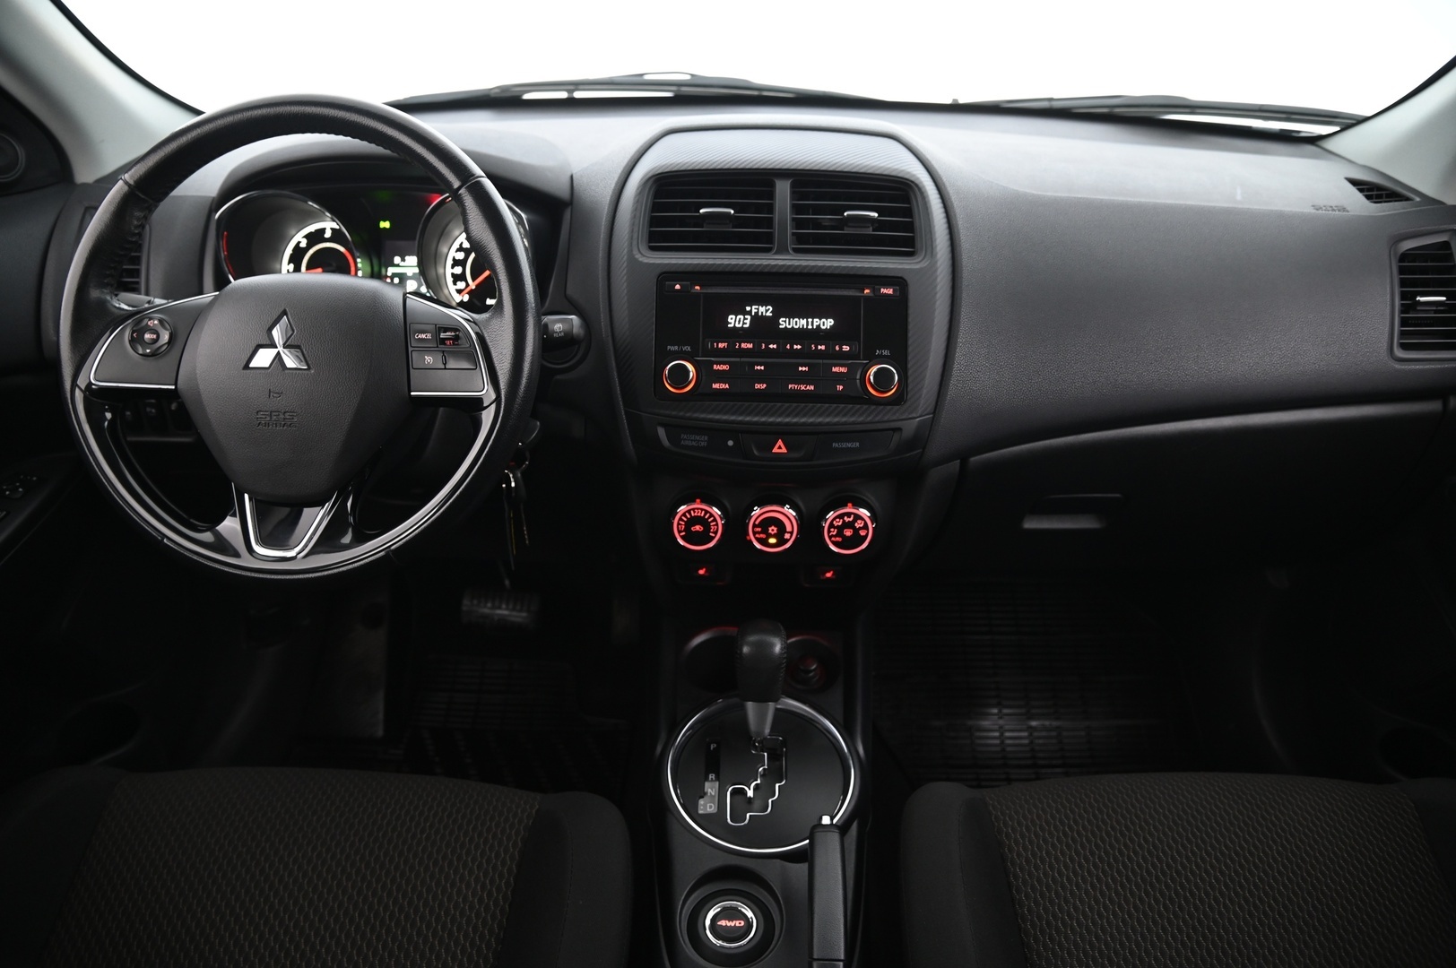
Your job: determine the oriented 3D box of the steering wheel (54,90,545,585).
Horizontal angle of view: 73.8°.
[{"bbox_3d":[-0.327,-0.112,0.752,0.375,0.373,0.105,1,-4,2],"label":"steering wheel"}]

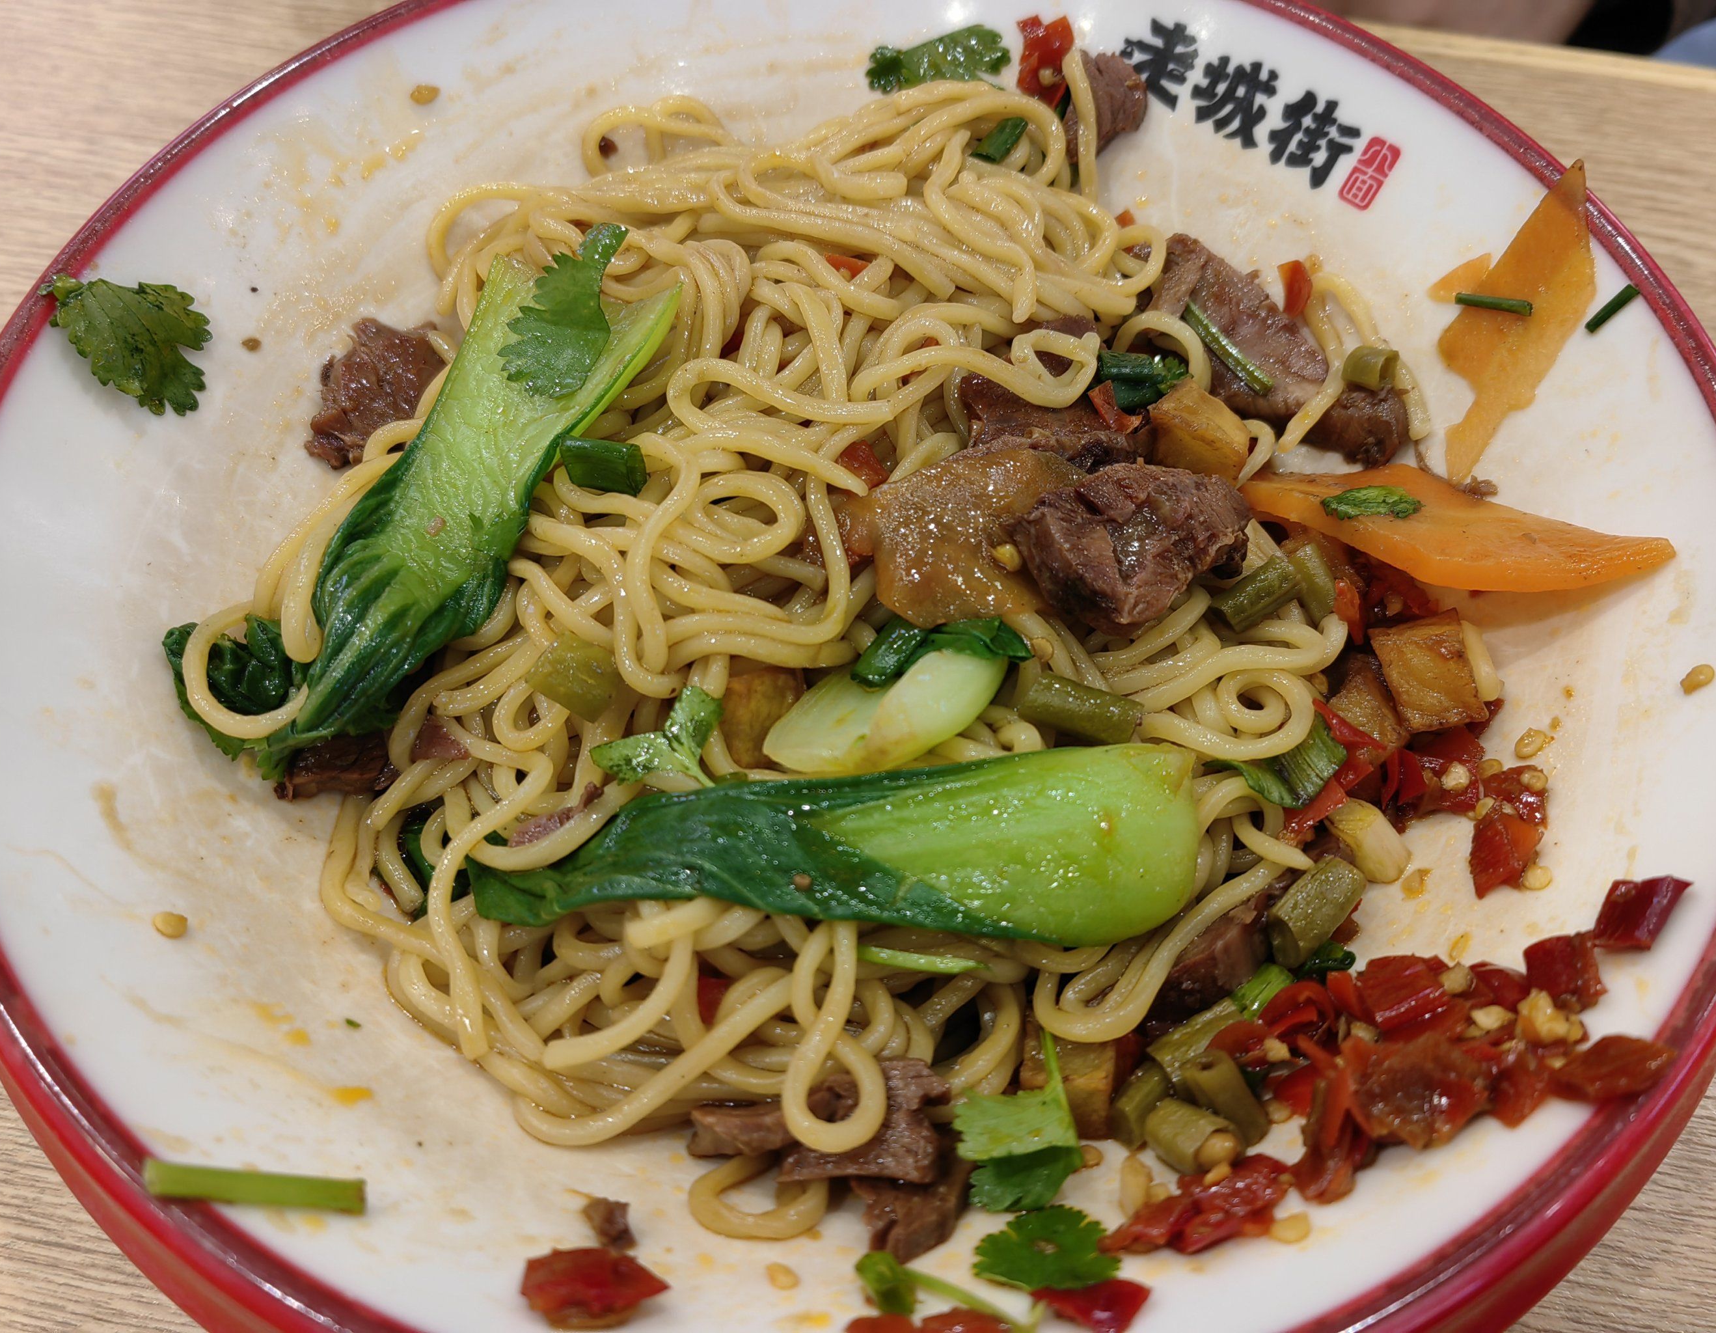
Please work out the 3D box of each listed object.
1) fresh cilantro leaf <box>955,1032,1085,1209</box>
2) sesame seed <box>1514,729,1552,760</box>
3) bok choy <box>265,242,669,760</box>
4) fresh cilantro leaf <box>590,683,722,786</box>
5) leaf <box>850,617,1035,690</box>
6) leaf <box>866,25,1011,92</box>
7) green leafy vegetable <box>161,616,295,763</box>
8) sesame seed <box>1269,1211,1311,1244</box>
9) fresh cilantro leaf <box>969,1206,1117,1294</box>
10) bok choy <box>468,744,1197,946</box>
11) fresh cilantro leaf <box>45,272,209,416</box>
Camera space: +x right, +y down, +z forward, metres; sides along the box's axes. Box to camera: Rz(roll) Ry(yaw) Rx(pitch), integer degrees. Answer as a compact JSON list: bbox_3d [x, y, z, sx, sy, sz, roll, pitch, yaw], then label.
[{"bbox_3d":[0.018,0.050,0.153,0.013,0.011,0.018,19,60,11],"label":"fresh cilantro leaf"},{"bbox_3d":[0.088,0.010,0.182,0.005,0.002,0.003,-44,39,-10],"label":"sesame seed"},{"bbox_3d":[-0.058,-0.025,0.202,0.029,0.016,0.085,24,69,13],"label":"bok choy"},{"bbox_3d":[-0.025,0.009,0.172,0.017,0.007,0.010,-32,64,-19],"label":"fresh cilantro leaf"},{"bbox_3d":[0.011,-0.002,0.178,0.024,0.007,0.008,3,58,1],"label":"leaf"},{"bbox_3d":[0.014,-0.110,0.251,0.025,0.005,0.011,-13,88,4],"label":"leaf"},{"bbox_3d":[-0.075,0.003,0.167,0.017,0.009,0.017,1,59,0],"label":"green leafy vegetable"},{"bbox_3d":[0.044,0.057,0.142,0.004,0.002,0.003,-17,29,-8],"label":"sesame seed"},{"bbox_3d":[0.019,0.060,0.142,0.015,0.003,0.009,-5,28,2],"label":"fresh cilantro leaf"},{"bbox_3d":[-0.003,0.022,0.166,0.087,0.018,0.023,-3,58,2],"label":"bok choy"},{"bbox_3d":[-0.107,-0.048,0.204,0.018,0.006,0.023,-36,90,-39],"label":"fresh cilantro leaf"}]

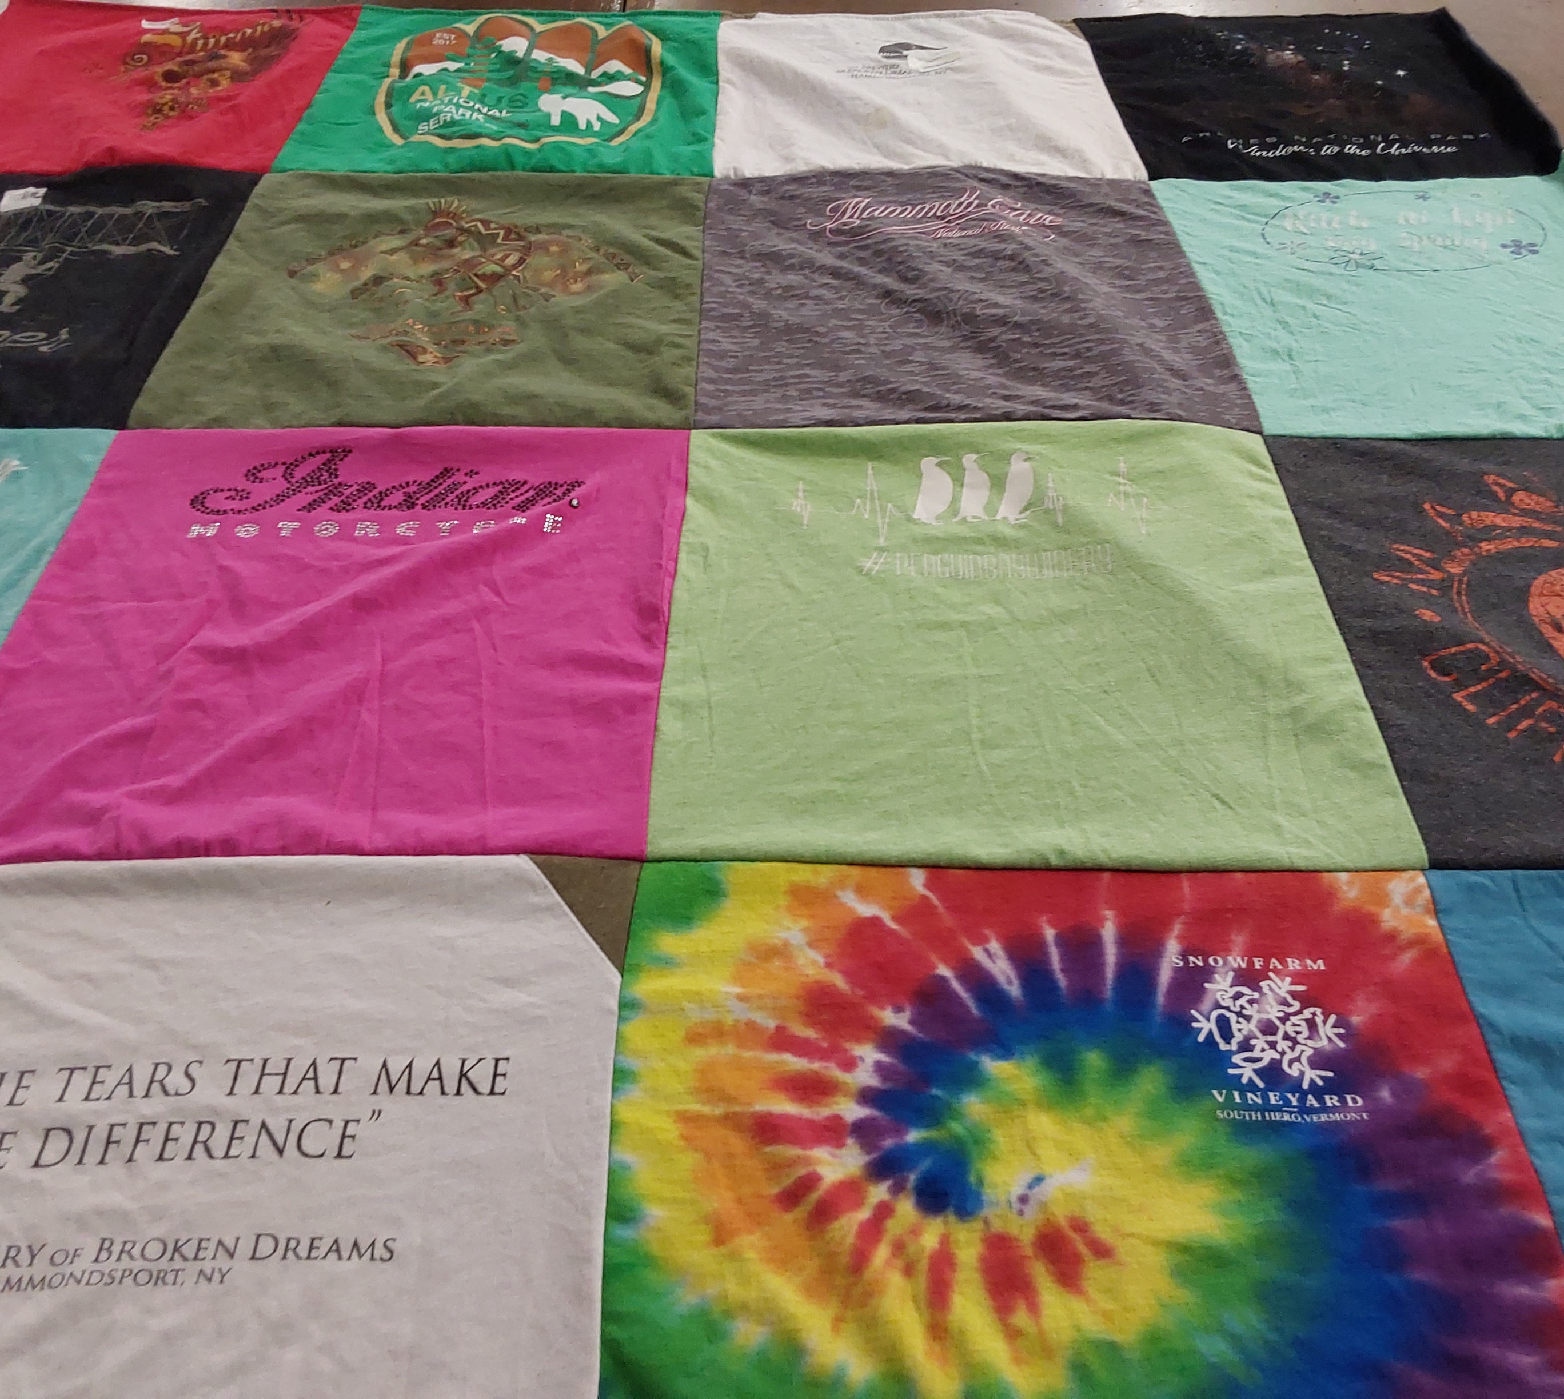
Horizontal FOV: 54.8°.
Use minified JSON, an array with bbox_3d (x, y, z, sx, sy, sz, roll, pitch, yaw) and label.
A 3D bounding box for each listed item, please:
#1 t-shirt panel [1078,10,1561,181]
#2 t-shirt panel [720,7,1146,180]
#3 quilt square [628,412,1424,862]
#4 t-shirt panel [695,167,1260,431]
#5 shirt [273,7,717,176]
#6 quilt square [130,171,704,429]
[{"bbox_3d":[0.515,-0.609,1.475,0.400,0.030,0.411,0,43,0],"label":"t-shirt panel"},{"bbox_3d":[0.127,-0.592,1.464,0.380,0.020,0.394,0,43,0],"label":"t-shirt panel"},{"bbox_3d":[0.130,-0.051,0.894,0.394,0.020,0.391,0,43,0],"label":"quilt square"},{"bbox_3d":[0.133,-0.319,1.177,0.389,0.020,0.399,0,43,0],"label":"t-shirt panel"},{"bbox_3d":[-0.257,-0.599,1.468,0.388,0.020,0.407,0,43,0],"label":"shirt"},{"bbox_3d":[-0.256,-0.322,1.176,0.389,0.020,0.400,0,43,0],"label":"quilt square"}]

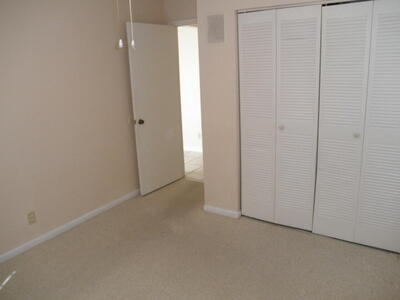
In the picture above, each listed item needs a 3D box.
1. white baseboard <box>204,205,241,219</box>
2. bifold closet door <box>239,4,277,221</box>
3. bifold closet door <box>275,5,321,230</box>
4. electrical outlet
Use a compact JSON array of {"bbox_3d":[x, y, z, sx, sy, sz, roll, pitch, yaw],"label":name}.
[{"bbox_3d":[0.239,0.668,3.493,0.430,0.080,0.020,6,16,31],"label":"white baseboard"},{"bbox_3d":[0.562,-0.260,3.127,0.366,2.000,0.033,6,16,31],"label":"bifold closet door"},{"bbox_3d":[0.872,-0.219,2.929,0.373,2.000,0.033,6,16,31],"label":"bifold closet door"},{"bbox_3d":[-1.528,0.624,2.948,0.008,0.112,0.072,6,16,31],"label":"electrical outlet"}]

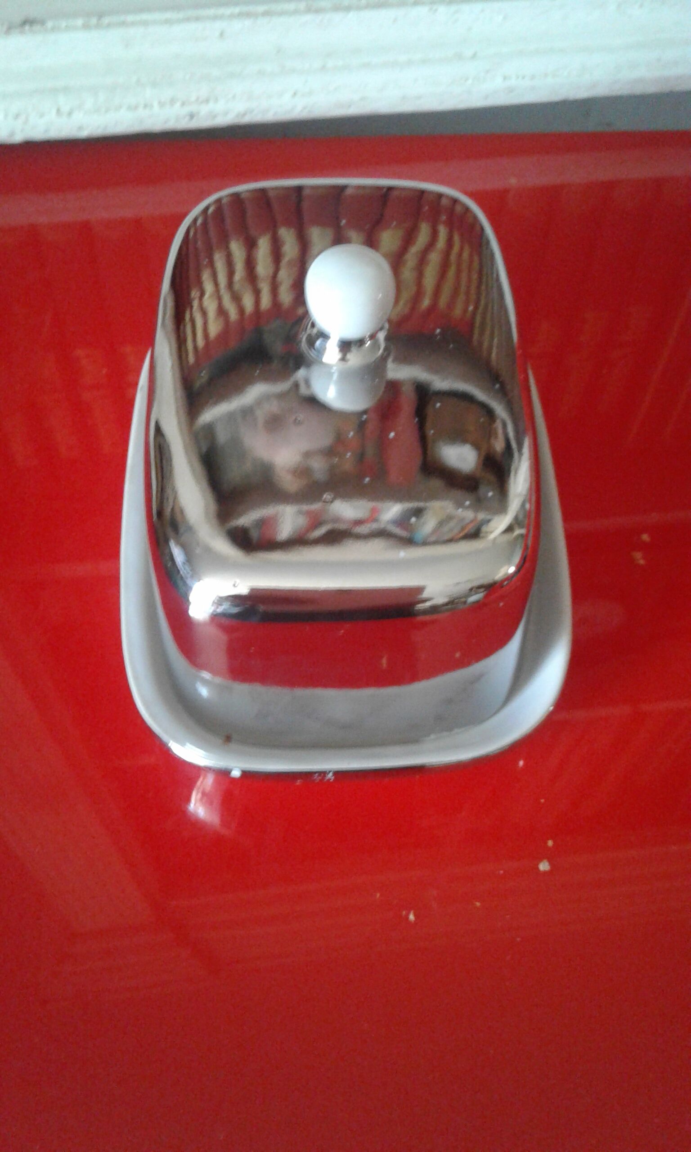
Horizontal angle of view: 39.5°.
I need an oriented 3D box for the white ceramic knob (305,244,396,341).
[{"bbox_3d":[0.001,-0.063,0.213,0.020,0.021,0.020,-2,60,-1],"label":"white ceramic knob"}]

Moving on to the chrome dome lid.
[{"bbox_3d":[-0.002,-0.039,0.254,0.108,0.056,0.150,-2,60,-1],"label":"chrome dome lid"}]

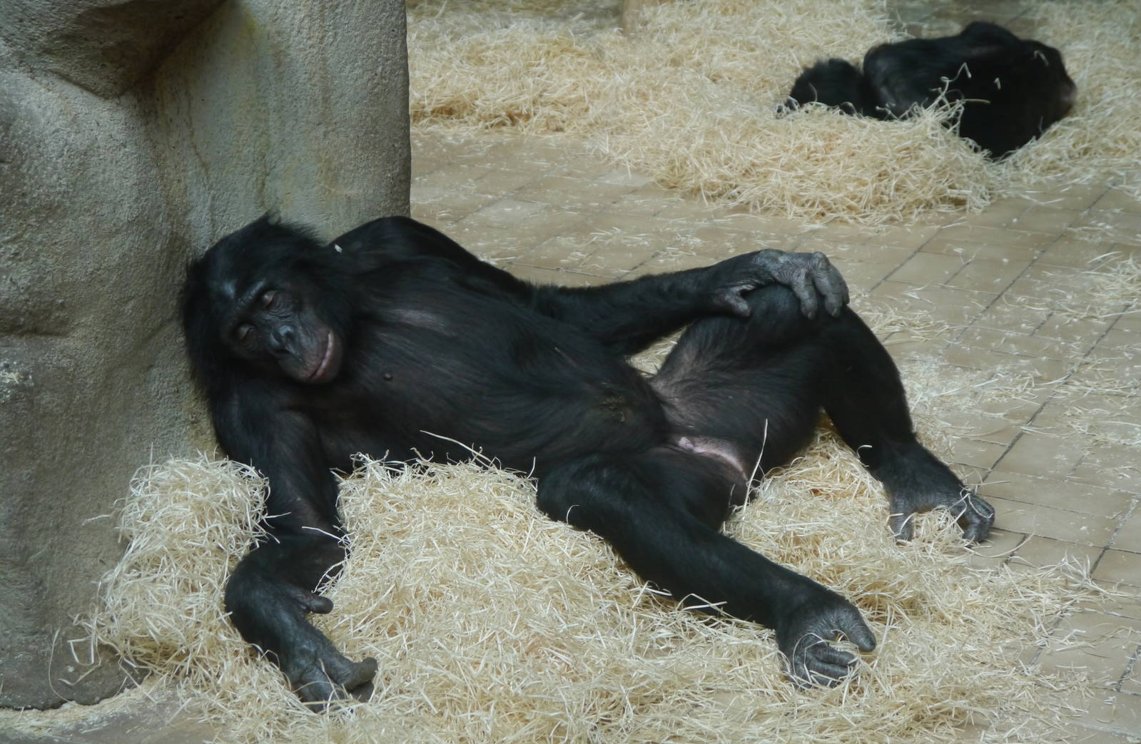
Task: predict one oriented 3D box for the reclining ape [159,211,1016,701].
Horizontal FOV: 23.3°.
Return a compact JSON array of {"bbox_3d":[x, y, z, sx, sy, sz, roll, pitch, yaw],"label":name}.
[{"bbox_3d":[0.021,0.073,3.264,1.020,0.410,0.700,1,17,0],"label":"reclining ape"}]

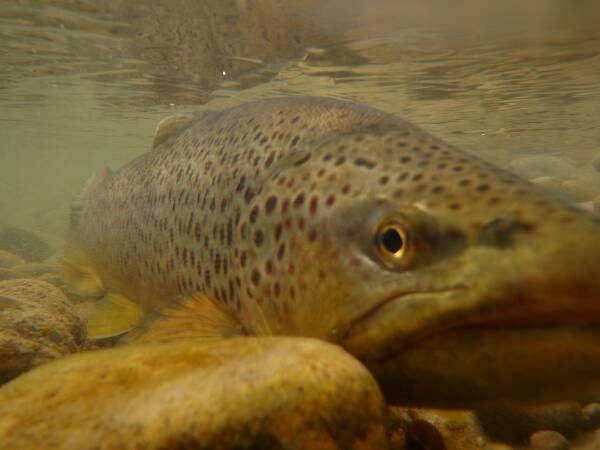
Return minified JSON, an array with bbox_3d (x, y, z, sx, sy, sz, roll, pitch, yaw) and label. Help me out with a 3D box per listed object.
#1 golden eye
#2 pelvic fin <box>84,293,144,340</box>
[{"bbox_3d":[0.035,0.007,0.183,0.015,0.016,0.008,3,5,38],"label":"golden eye"},{"bbox_3d":[-0.140,0.068,0.365,0.044,0.034,0.016,2,5,32],"label":"pelvic fin"}]

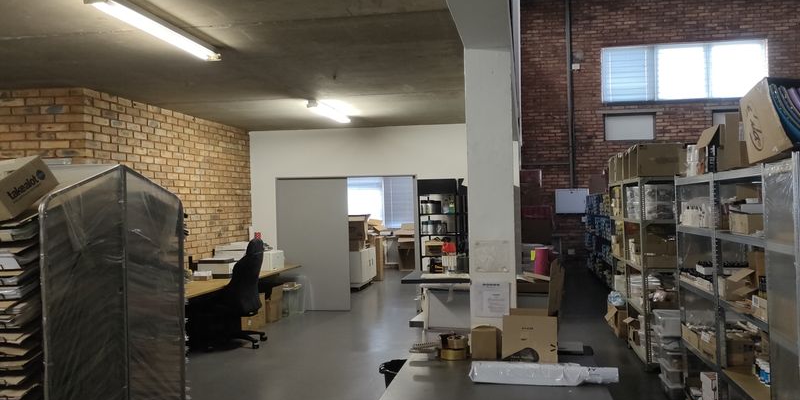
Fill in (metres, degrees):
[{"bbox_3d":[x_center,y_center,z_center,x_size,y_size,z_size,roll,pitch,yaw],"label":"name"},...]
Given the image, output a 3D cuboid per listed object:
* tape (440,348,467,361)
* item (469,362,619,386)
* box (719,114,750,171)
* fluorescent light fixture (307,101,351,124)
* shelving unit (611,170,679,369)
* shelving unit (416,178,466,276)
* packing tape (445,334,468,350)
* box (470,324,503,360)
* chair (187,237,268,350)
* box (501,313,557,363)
[{"bbox_3d":[0.225,0.643,2.634,0.102,0.043,0.102,-1,0,11],"label":"tape"},{"bbox_3d":[0.508,0.621,2.232,0.510,0.070,0.085,-1,0,12],"label":"item"},{"bbox_3d":[2.232,-0.362,3.978,0.250,0.350,0.400,-1,0,11],"label":"box"},{"bbox_3d":[-0.849,-1.064,7.654,0.120,0.090,1.400,-1,0,11],"label":"fluorescent light fixture"},{"bbox_3d":[2.673,0.674,6.815,0.380,1.850,2.140,-1,0,11],"label":"shelving unit"},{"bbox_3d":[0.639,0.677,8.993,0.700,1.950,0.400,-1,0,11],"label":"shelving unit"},{"bbox_3d":[0.247,0.600,2.630,0.088,0.042,0.088,-1,0,11],"label":"packing tape"},{"bbox_3d":[0.363,0.603,2.638,0.102,0.120,0.105,-1,0,16],"label":"box"},{"bbox_3d":[-1.928,1.072,7.295,0.660,1.250,0.650,-1,0,11],"label":"chair"},{"bbox_3d":[0.537,0.560,2.579,0.215,0.196,0.140,-1,0,14],"label":"box"}]

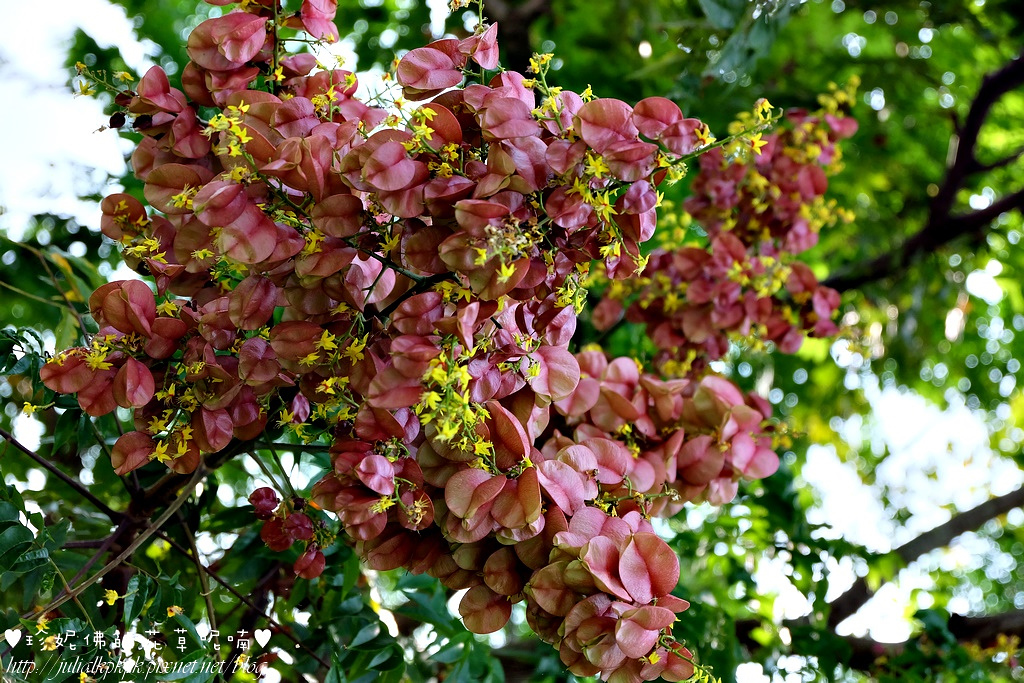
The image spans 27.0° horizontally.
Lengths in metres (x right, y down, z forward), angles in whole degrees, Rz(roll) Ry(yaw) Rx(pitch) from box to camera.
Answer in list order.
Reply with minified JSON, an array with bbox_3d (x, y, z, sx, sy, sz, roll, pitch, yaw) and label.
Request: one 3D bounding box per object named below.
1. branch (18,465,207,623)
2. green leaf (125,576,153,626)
[{"bbox_3d":[-0.319,0.166,1.710,0.210,0.028,0.030,-41,-6,-15],"label":"branch"},{"bbox_3d":[-0.298,0.206,1.700,0.022,0.043,0.011,12,-12,6],"label":"green leaf"}]

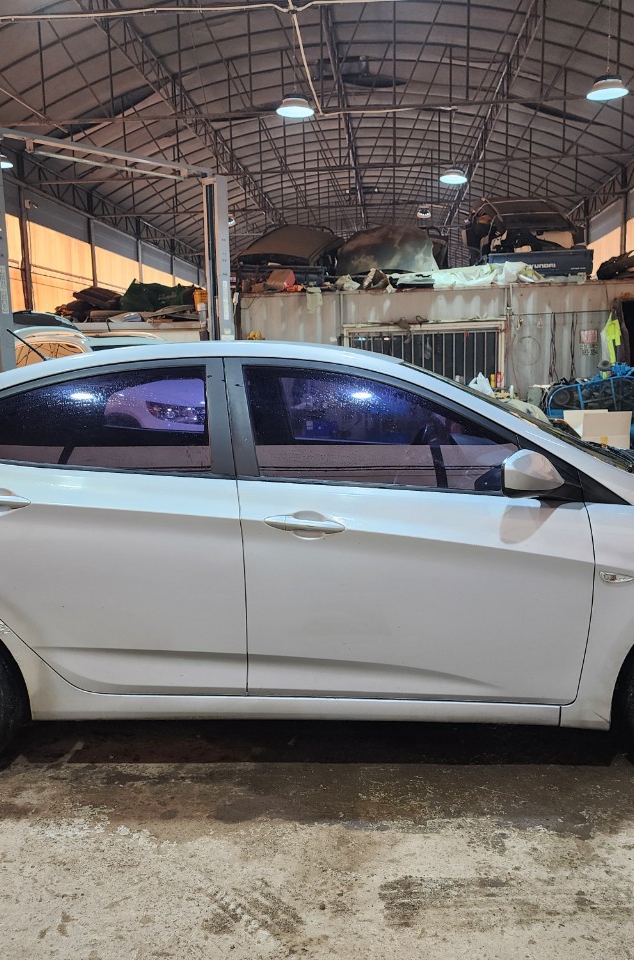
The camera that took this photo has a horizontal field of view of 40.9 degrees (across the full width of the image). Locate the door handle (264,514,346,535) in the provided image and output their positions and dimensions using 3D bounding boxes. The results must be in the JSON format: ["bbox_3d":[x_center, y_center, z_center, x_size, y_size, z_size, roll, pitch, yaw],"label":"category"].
[{"bbox_3d":[-0.037,0.137,2.597,0.249,0.045,0.050,6,9,2],"label":"door handle"}]

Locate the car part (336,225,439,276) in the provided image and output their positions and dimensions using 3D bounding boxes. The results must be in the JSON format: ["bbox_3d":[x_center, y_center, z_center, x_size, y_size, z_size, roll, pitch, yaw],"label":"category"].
[{"bbox_3d":[1.101,-3.550,13.100,1.500,0.920,0.250,-1,-22,5],"label":"car part"}]

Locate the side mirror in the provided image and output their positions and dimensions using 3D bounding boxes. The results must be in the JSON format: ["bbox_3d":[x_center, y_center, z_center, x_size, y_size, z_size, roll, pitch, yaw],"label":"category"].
[{"bbox_3d":[0.627,-0.018,2.492,0.160,0.135,0.210,-1,8,3],"label":"side mirror"}]

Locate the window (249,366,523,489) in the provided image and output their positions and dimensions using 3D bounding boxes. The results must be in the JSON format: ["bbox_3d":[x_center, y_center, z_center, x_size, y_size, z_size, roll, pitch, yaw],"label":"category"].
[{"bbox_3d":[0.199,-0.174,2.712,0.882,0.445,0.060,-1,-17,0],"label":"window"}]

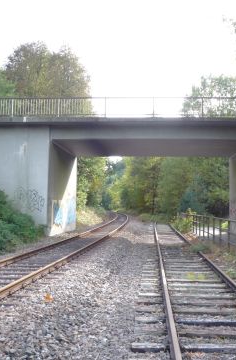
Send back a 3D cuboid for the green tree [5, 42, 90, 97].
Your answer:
[{"bbox_3d":[-7.128,-7.361,45.530,8.720,13.180,8.000,0,-3,0],"label":"green tree"}]

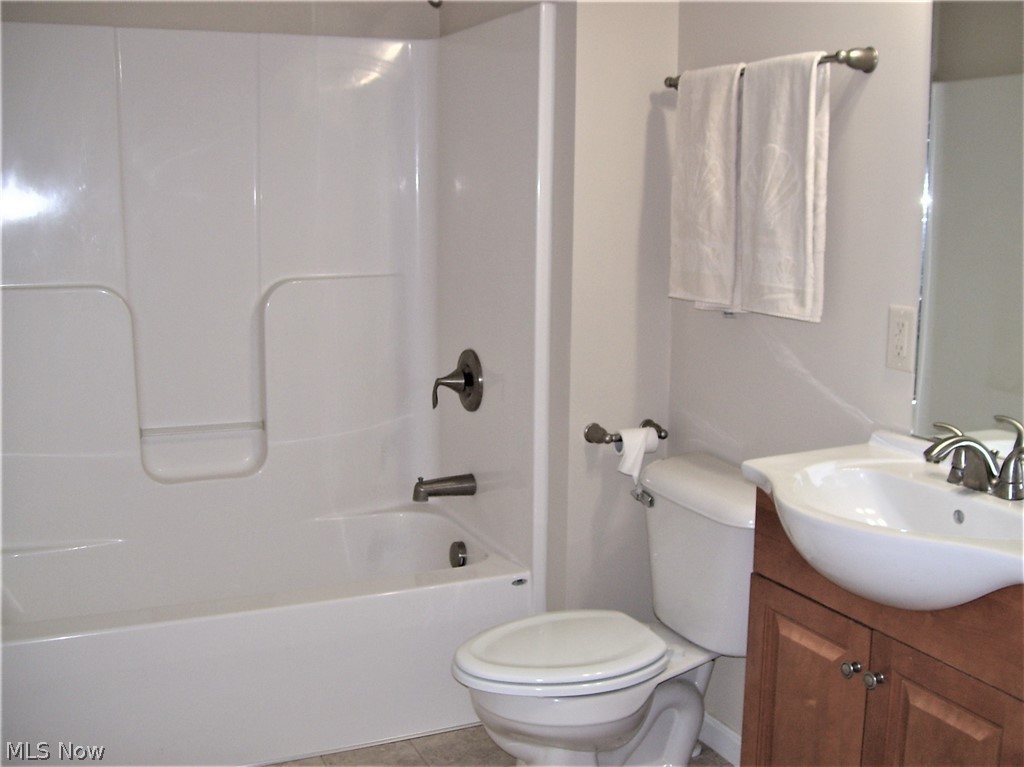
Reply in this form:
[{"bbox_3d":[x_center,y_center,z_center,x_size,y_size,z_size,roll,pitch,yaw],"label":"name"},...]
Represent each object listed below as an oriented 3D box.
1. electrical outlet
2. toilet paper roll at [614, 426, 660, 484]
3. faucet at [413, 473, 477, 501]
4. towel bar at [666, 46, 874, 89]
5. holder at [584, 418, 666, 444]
[{"bbox_3d":[0.710,-0.082,1.942,0.006,0.117,0.070,-4,10,-24],"label":"electrical outlet"},{"bbox_3d":[0.304,0.170,2.562,0.112,0.132,0.070,-4,10,-24],"label":"toilet paper roll"},{"bbox_3d":[-0.191,0.290,2.969,0.181,0.071,0.060,-4,10,-24],"label":"faucet"},{"bbox_3d":[0.511,-0.643,2.203,0.090,0.050,0.635,-4,10,-24],"label":"towel bar"},{"bbox_3d":[0.282,0.121,2.583,0.203,0.050,0.090,-4,10,-24],"label":"holder"}]

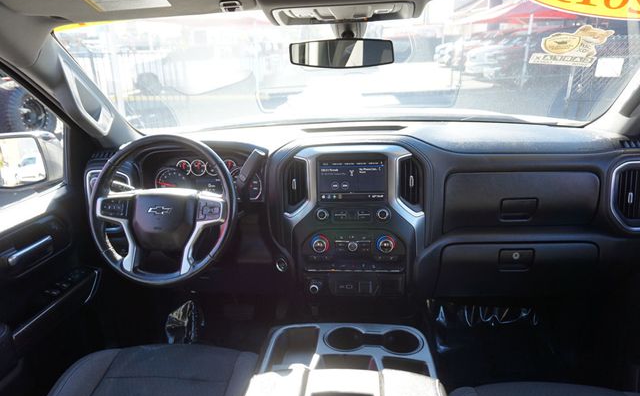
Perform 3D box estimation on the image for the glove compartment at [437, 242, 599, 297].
[{"bbox_3d":[0.569,0.194,1.258,0.440,0.175,0.120,-1,16,4],"label":"glove compartment"}]

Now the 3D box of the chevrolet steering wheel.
[{"bbox_3d":[-0.402,0.034,1.120,0.380,0.380,0.100,-1,-4,4],"label":"chevrolet steering wheel"}]

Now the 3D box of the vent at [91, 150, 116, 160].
[{"bbox_3d":[-0.626,-0.126,1.245,0.075,0.033,0.030,-1,-6,4],"label":"vent"}]

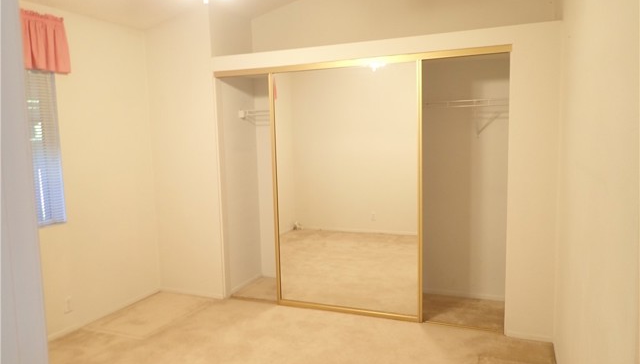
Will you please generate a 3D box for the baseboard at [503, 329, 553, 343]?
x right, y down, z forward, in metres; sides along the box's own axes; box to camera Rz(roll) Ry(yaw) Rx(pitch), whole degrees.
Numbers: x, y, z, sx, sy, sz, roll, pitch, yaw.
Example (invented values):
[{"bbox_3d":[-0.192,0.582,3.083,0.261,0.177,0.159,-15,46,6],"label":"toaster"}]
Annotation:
[{"bbox_3d":[1.497,1.102,3.318,0.315,0.045,0.013,1,6,23],"label":"baseboard"}]

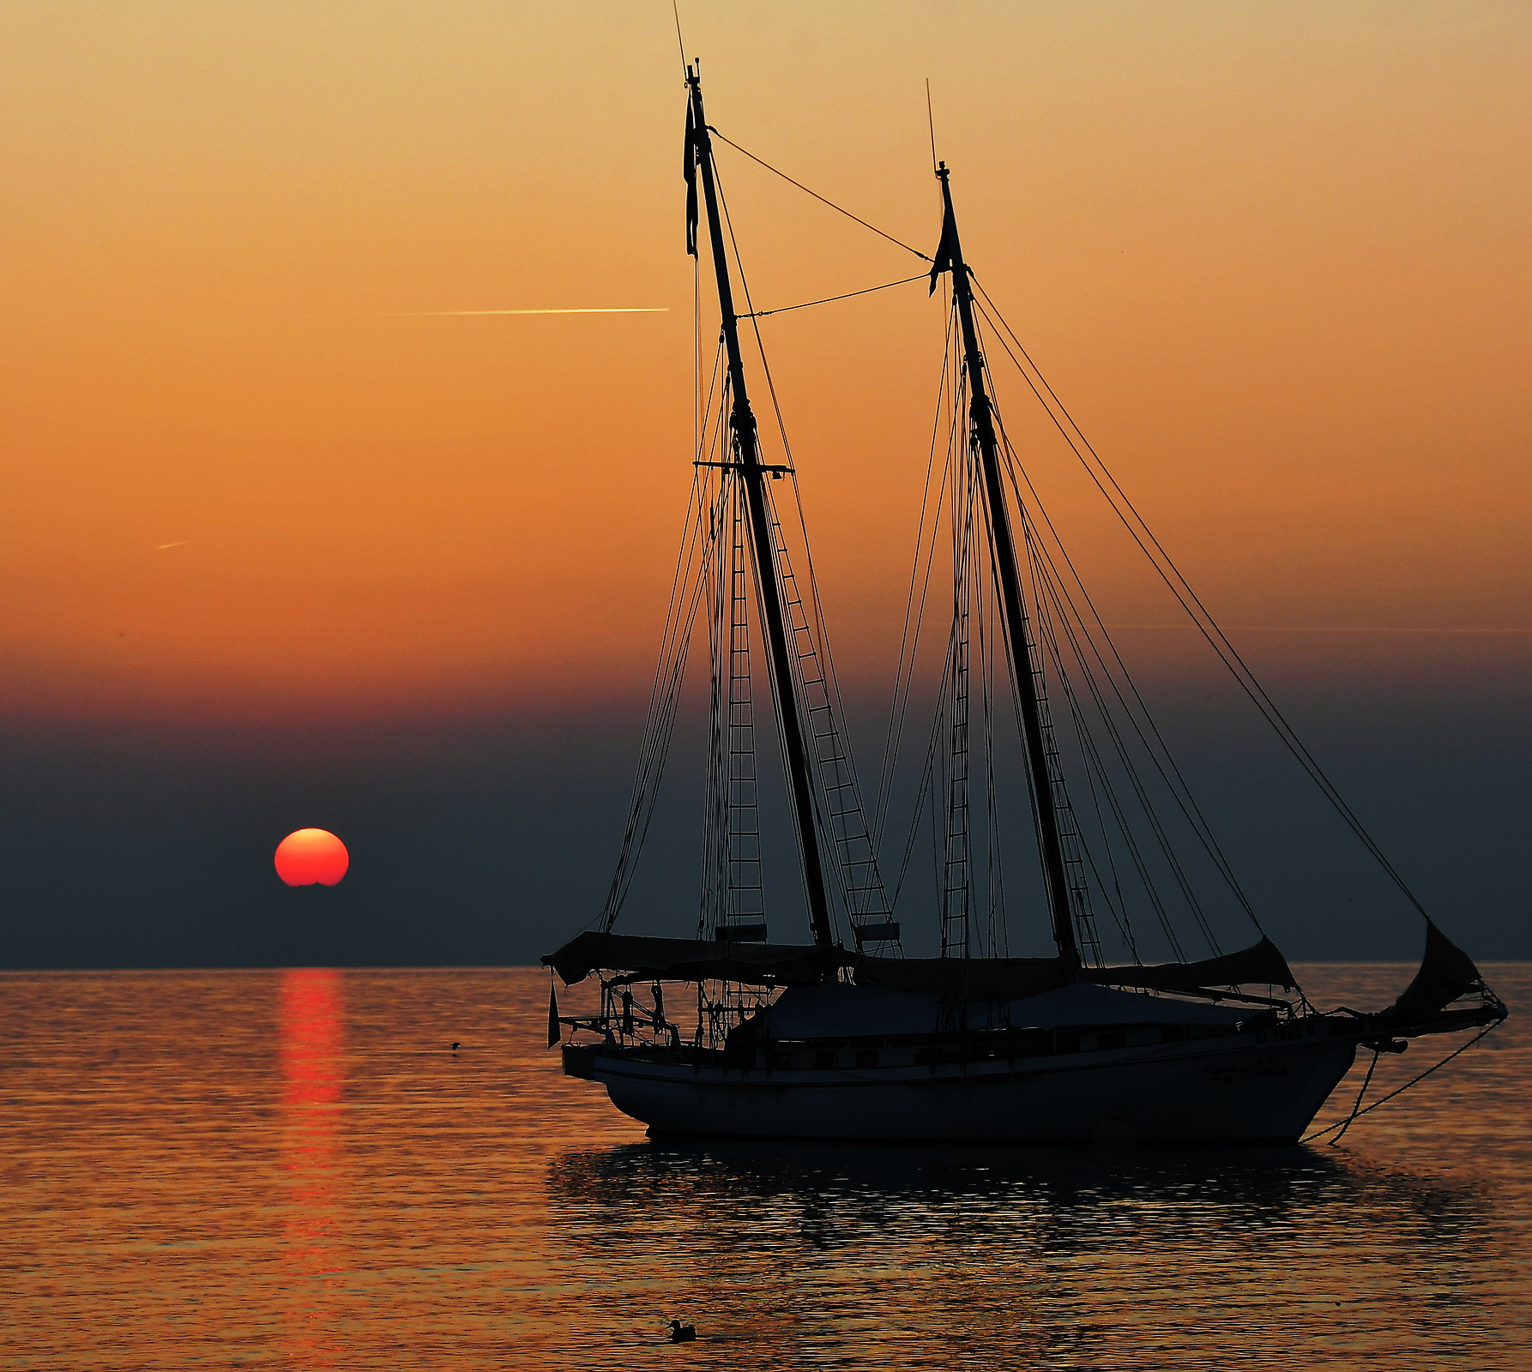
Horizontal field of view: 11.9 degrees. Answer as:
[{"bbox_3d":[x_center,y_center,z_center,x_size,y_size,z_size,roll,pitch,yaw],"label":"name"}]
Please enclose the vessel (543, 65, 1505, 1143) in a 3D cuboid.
[{"bbox_3d":[3.890,-1.640,122.930,19.300,18.400,4.900,-2,-3,36],"label":"vessel"}]

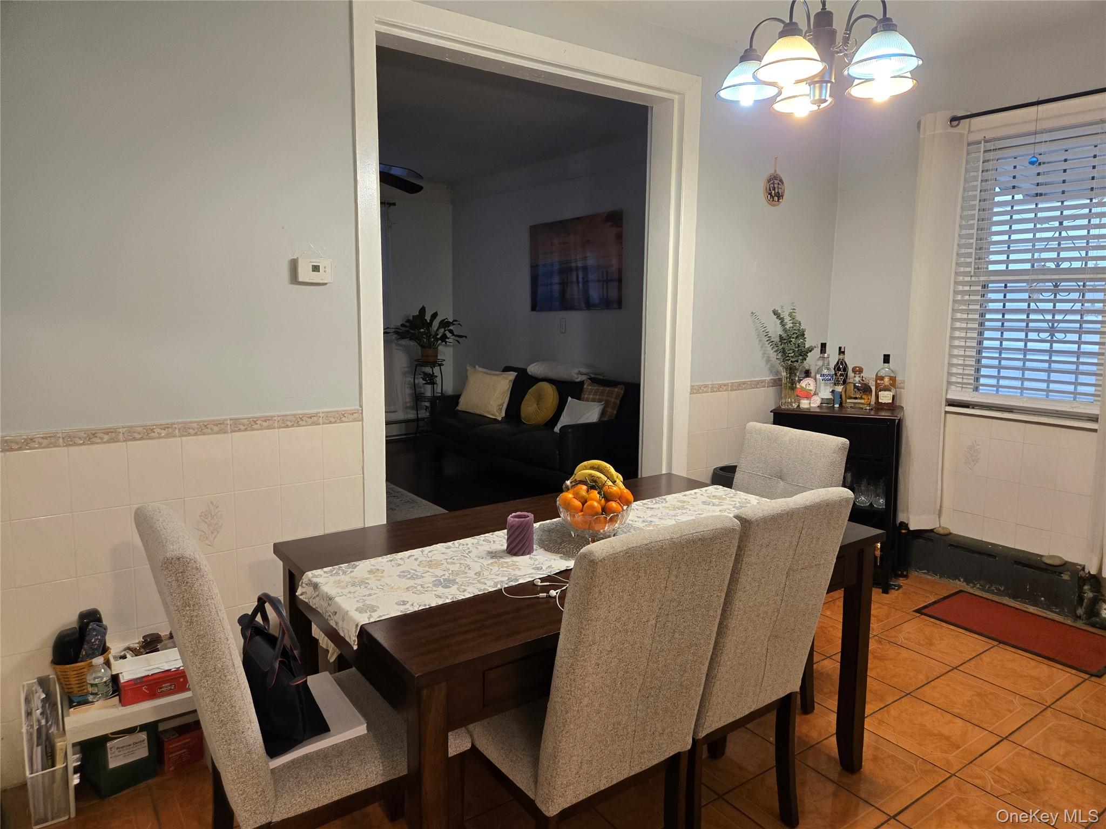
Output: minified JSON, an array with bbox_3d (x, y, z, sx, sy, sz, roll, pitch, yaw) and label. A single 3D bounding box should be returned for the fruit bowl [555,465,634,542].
[{"bbox_3d":[0.120,0.245,2.099,0.220,0.220,0.220,1,9,0],"label":"fruit bowl"}]

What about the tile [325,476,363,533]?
[{"bbox_3d":[-0.759,0.328,2.676,0.150,0.200,0.010,-6,11,-36],"label":"tile"}]

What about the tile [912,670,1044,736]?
[{"bbox_3d":[1.586,1.067,2.739,0.345,0.010,0.340,-5,10,-35],"label":"tile"}]

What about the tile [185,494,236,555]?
[{"bbox_3d":[-1.139,0.368,2.445,0.151,0.199,0.010,-5,10,-35],"label":"tile"}]

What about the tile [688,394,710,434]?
[{"bbox_3d":[0.743,-0.006,3.741,0.149,0.199,0.010,-5,10,-35],"label":"tile"}]

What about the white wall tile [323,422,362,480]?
[{"bbox_3d":[-0.766,0.132,2.677,0.151,0.199,0.010,-5,10,-35],"label":"white wall tile"}]

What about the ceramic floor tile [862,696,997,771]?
[{"bbox_3d":[1.299,1.092,2.536,0.345,0.010,0.340,-5,10,-35],"label":"ceramic floor tile"}]

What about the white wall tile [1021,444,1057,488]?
[{"bbox_3d":[2.353,0.250,3.551,0.010,0.200,0.150,-5,10,-37],"label":"white wall tile"}]

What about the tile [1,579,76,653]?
[{"bbox_3d":[-1.486,0.593,2.174,0.150,0.200,0.010,-6,11,-36],"label":"tile"}]

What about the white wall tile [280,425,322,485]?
[{"bbox_3d":[-0.877,0.144,2.559,0.150,0.200,0.010,-5,10,-36],"label":"white wall tile"}]

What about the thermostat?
[{"bbox_3d":[-0.810,-0.487,2.489,0.113,0.080,0.030,-5,10,-36],"label":"thermostat"}]

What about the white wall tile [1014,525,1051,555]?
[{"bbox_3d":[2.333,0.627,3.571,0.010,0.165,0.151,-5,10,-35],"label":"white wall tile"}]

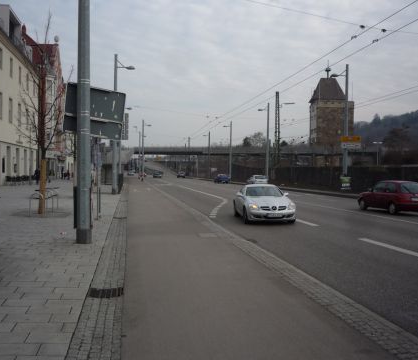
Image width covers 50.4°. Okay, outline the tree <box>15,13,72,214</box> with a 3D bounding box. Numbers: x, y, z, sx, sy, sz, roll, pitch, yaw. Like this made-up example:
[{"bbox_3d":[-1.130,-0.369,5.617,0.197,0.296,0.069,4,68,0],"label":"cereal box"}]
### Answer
[{"bbox_3d":[-6.220,-2.550,16.700,2.150,7.650,2.150,0,1,0],"label":"tree"}]

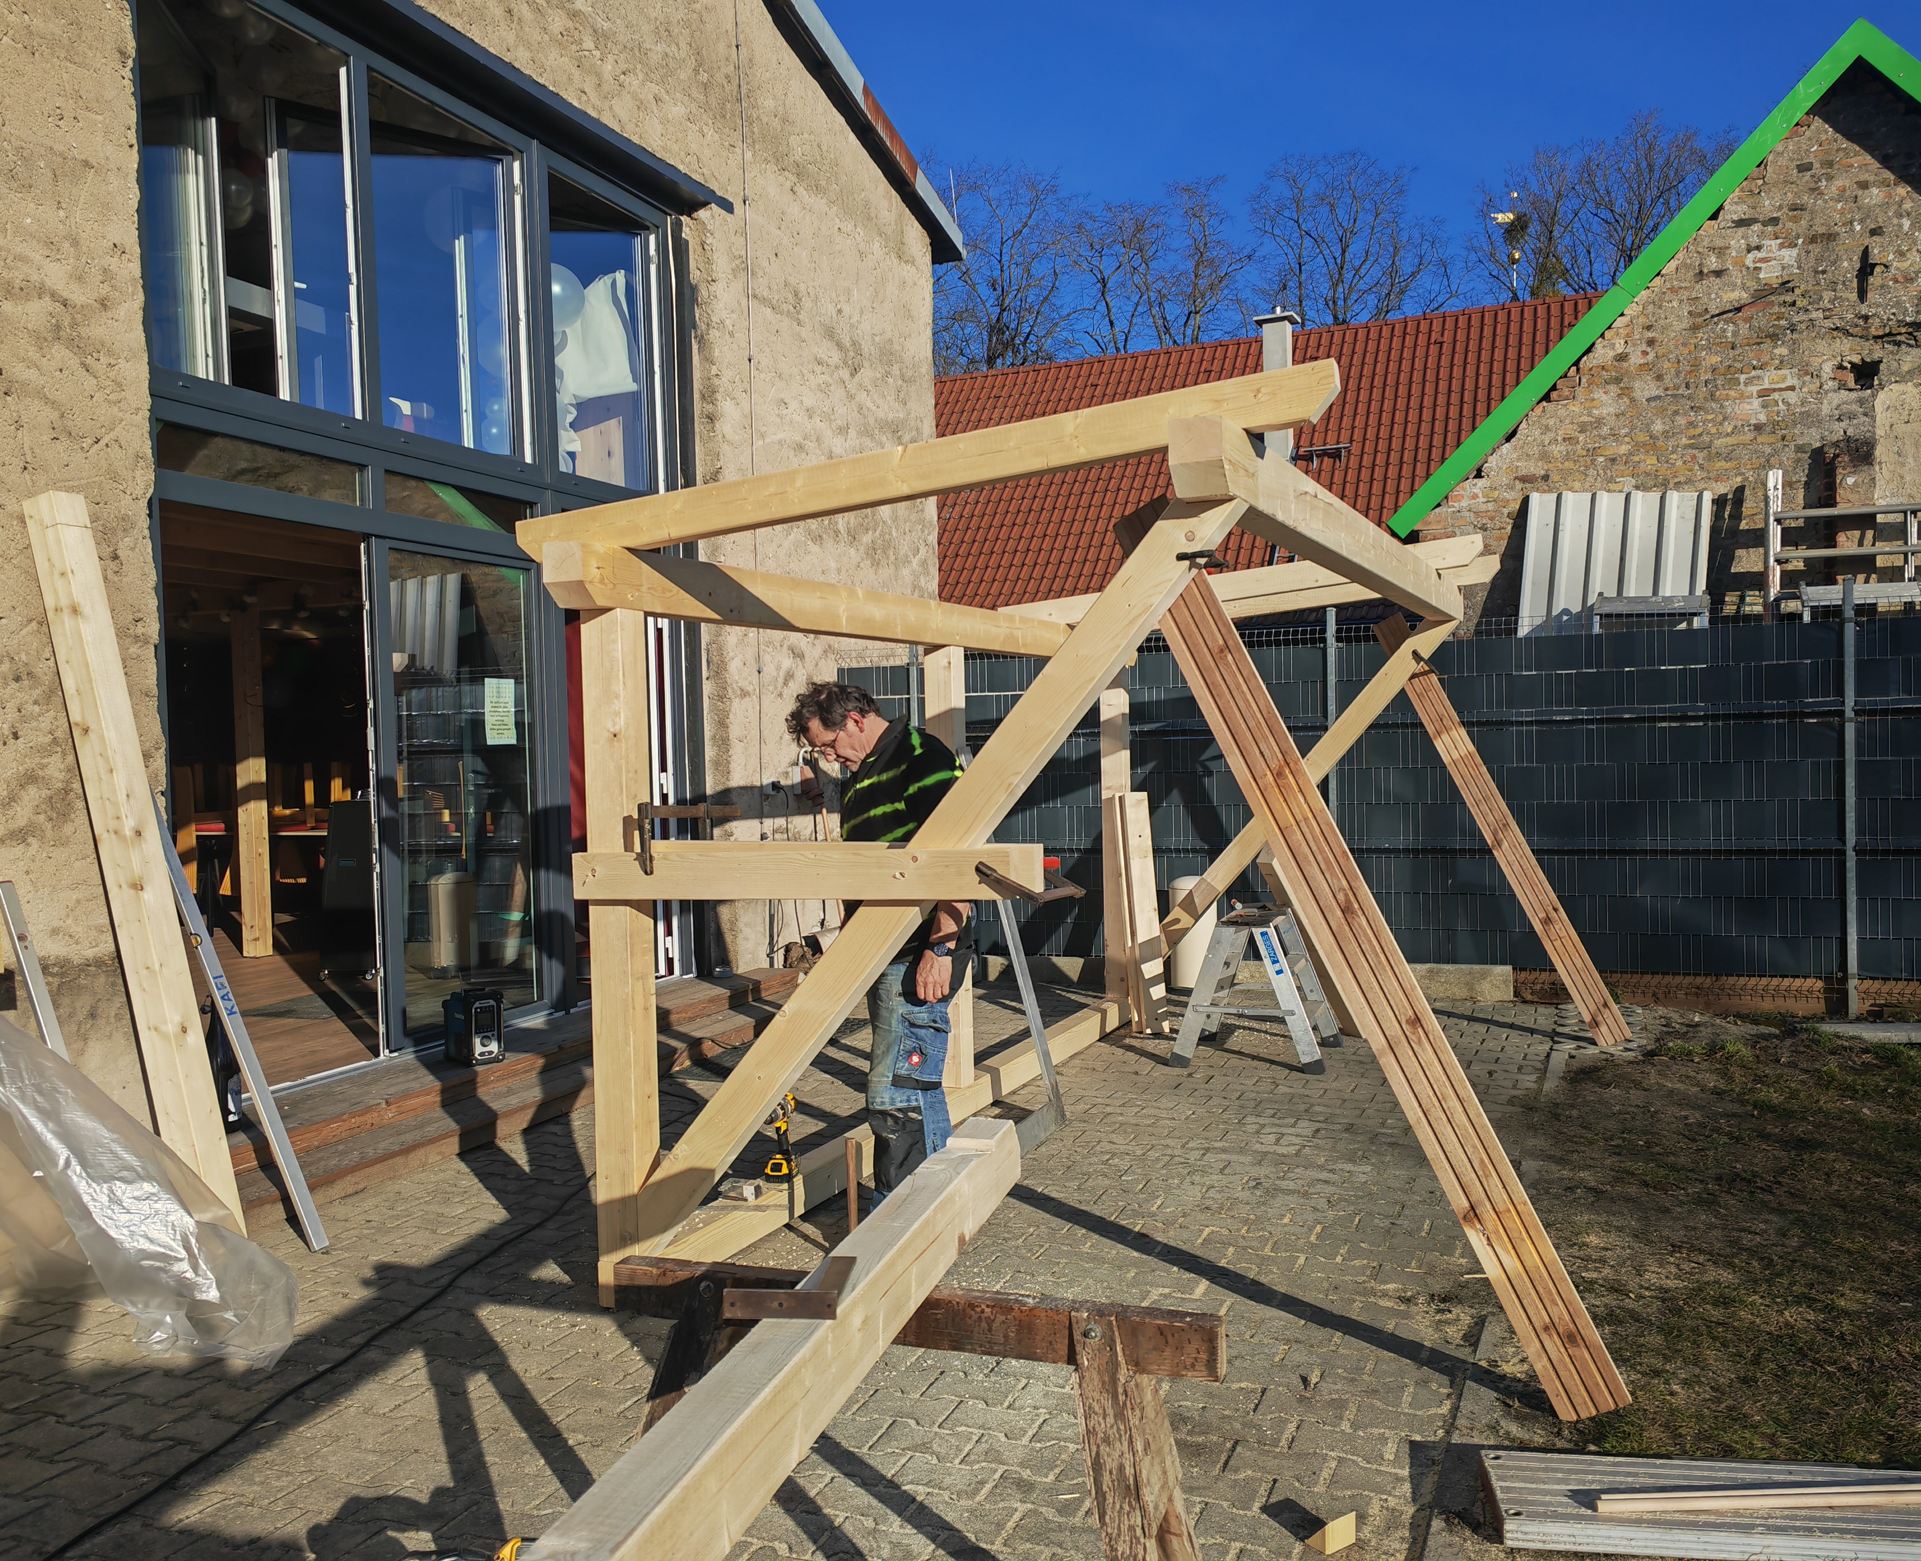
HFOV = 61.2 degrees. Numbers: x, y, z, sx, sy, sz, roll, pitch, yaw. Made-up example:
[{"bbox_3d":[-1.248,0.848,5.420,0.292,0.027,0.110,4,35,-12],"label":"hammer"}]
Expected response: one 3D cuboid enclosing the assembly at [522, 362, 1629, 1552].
[{"bbox_3d":[0.965,0.158,5.877,2.720,2.280,4.850,-1,2,23],"label":"assembly"}]

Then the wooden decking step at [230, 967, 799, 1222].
[{"bbox_3d":[-1.810,1.250,7.139,0.740,0.190,4.420,-1,2,20],"label":"wooden decking step"}]

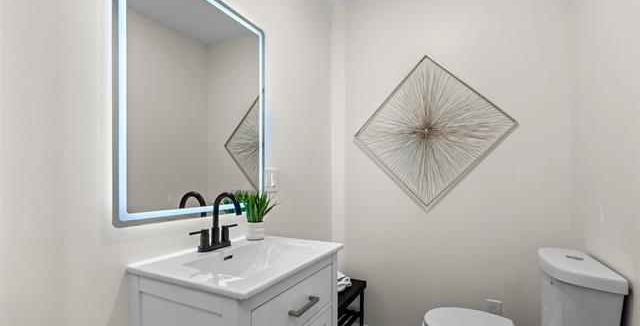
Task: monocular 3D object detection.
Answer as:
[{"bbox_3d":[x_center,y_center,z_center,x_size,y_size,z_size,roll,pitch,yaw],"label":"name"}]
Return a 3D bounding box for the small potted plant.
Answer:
[{"bbox_3d":[-0.275,0.237,1.278,0.165,0.212,0.170,0,-2,0],"label":"small potted plant"}]

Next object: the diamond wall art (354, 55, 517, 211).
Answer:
[{"bbox_3d":[0.693,-0.211,1.853,0.985,0.985,0.035,-1,-3,27],"label":"diamond wall art"}]

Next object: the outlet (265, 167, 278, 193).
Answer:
[{"bbox_3d":[-0.252,0.094,1.501,0.010,0.120,0.116,-1,-3,27],"label":"outlet"}]

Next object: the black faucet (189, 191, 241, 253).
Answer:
[{"bbox_3d":[-0.354,0.221,1.076,0.158,0.216,0.236,-1,-3,27],"label":"black faucet"}]

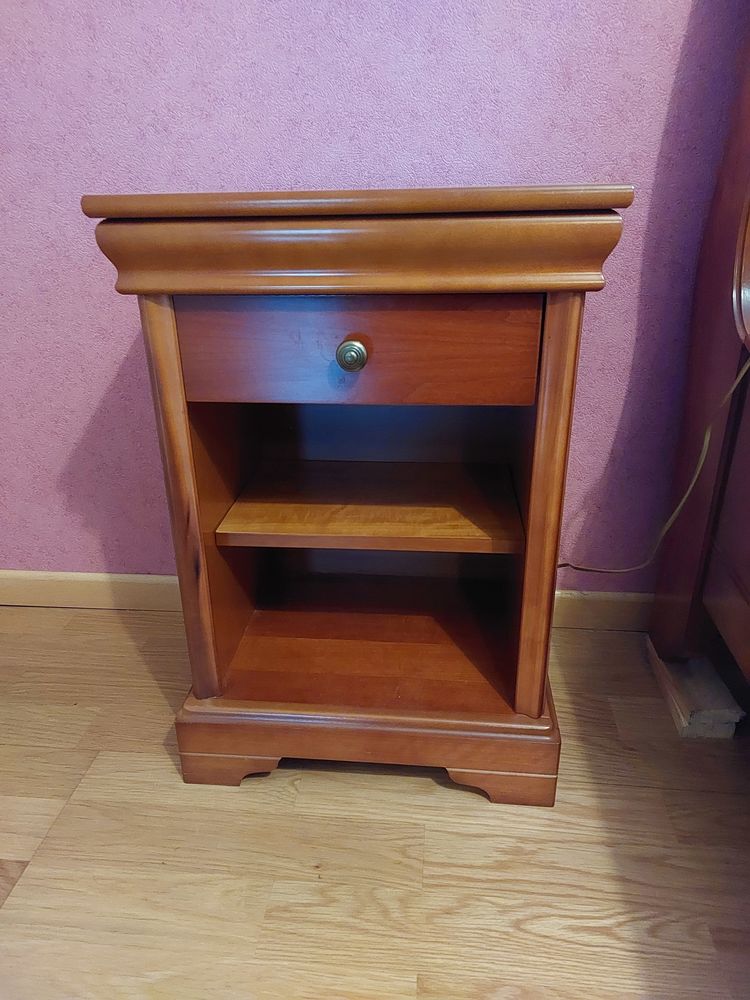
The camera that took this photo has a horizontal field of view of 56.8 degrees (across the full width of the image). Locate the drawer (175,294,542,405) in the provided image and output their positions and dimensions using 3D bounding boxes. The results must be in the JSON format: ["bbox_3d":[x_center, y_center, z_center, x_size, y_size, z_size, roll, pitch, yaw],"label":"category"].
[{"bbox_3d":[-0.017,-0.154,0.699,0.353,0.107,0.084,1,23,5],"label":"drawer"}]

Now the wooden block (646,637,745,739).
[{"bbox_3d":[0.477,0.267,1.060,0.084,0.043,0.228,1,23,5],"label":"wooden block"}]

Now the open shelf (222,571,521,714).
[{"bbox_3d":[0.002,0.199,1.003,0.369,0.021,0.323,1,23,5],"label":"open shelf"}]

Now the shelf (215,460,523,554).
[{"bbox_3d":[0.003,0.002,0.955,0.375,0.020,0.255,1,23,5],"label":"shelf"}]

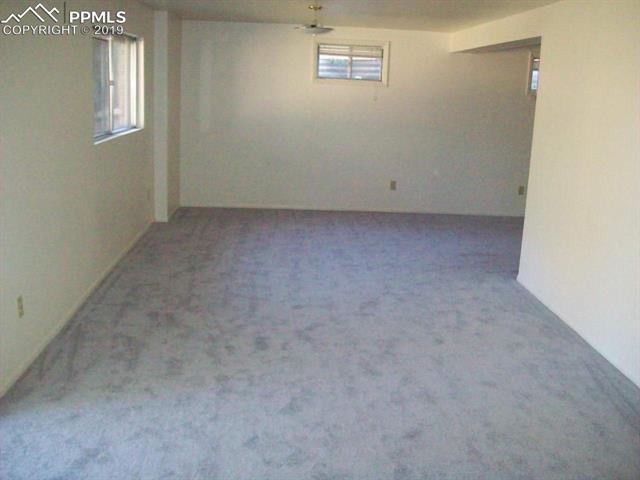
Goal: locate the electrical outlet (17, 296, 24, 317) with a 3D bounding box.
[{"bbox_3d":[-1.615,0.365,3.599,0.012,0.117,0.072,2,14,-4],"label":"electrical outlet"}]

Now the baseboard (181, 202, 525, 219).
[{"bbox_3d":[0.480,-0.399,8.673,4.519,0.070,0.015,2,14,-4],"label":"baseboard"}]

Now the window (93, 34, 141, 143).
[{"bbox_3d":[-1.769,-1.368,5.831,0.100,0.880,1.860,2,14,-4],"label":"window"}]

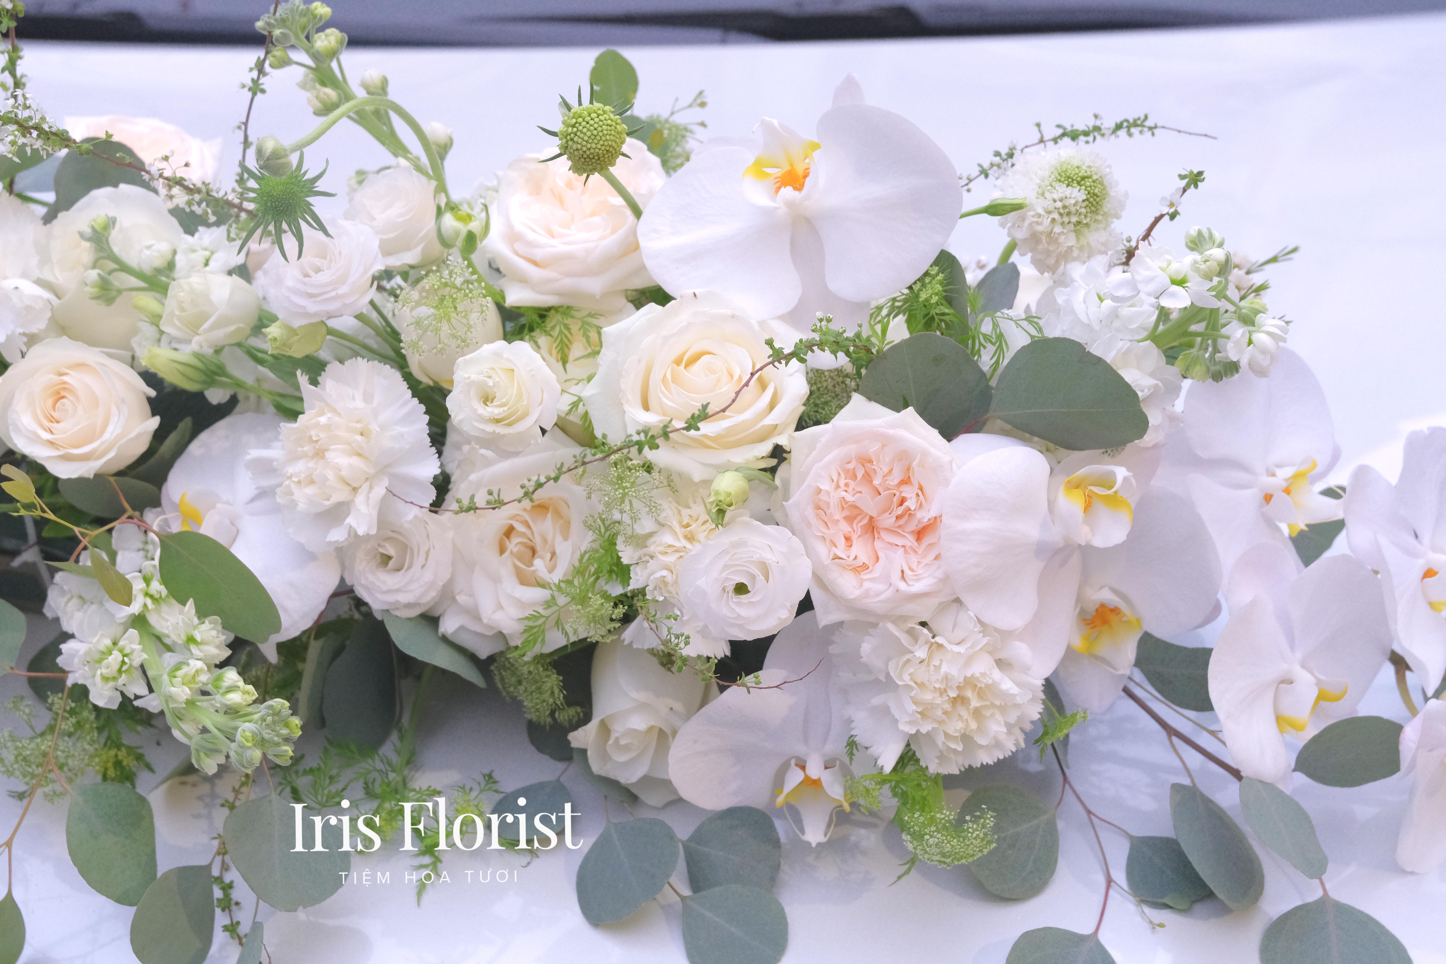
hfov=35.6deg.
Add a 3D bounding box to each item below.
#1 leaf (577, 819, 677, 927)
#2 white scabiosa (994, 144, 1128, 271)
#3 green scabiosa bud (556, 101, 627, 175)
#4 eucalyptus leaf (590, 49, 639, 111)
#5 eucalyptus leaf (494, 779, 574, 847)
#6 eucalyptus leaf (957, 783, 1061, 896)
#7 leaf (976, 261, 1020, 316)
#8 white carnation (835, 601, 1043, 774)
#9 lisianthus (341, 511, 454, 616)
[{"bbox_3d":[-0.035,0.144,0.835,0.041,0.008,0.040,-32,59,-22],"label":"leaf"},{"bbox_3d":[0.140,-0.112,0.929,0.053,0.036,0.052,-14,74,-23],"label":"white scabiosa"},{"bbox_3d":[-0.049,-0.126,0.830,0.026,0.023,0.027,0,72,12],"label":"green scabiosa bud"},{"bbox_3d":[-0.046,-0.169,0.950,0.021,0.006,0.029,-2,73,-7],"label":"eucalyptus leaf"},{"bbox_3d":[-0.075,0.130,0.885,0.031,0.006,0.034,27,64,15],"label":"eucalyptus leaf"},{"bbox_3d":[0.106,0.134,0.840,0.041,0.008,0.040,-30,63,-21],"label":"eucalyptus leaf"},{"bbox_3d":[0.112,-0.078,0.920,0.022,0.006,0.027,32,90,36],"label":"leaf"},{"bbox_3d":[0.081,0.077,0.835,0.076,0.066,0.048,6,7,-13],"label":"white carnation"},{"bbox_3d":[-0.145,0.036,1.000,0.050,0.036,0.050,0,78,1],"label":"lisianthus"}]

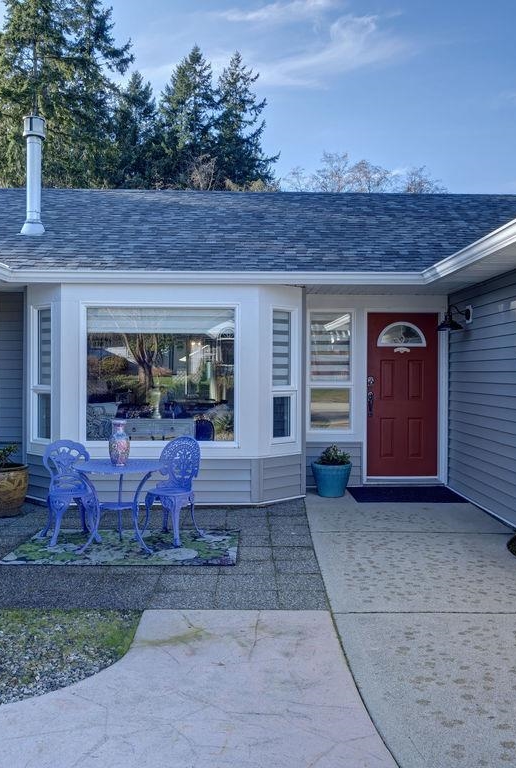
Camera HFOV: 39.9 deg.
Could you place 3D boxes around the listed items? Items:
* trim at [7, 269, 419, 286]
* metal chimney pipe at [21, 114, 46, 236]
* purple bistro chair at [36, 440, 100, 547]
[{"bbox_3d":[-0.419,-1.139,7.639,4.470,0.140,0.130,0,1,-1],"label":"trim"},{"bbox_3d":[-2.955,-2.731,9.326,0.300,1.569,0.300,0,1,-1],"label":"metal chimney pipe"},{"bbox_3d":[-1.645,0.920,6.222,0.430,0.870,0.460,0,1,-28],"label":"purple bistro chair"}]

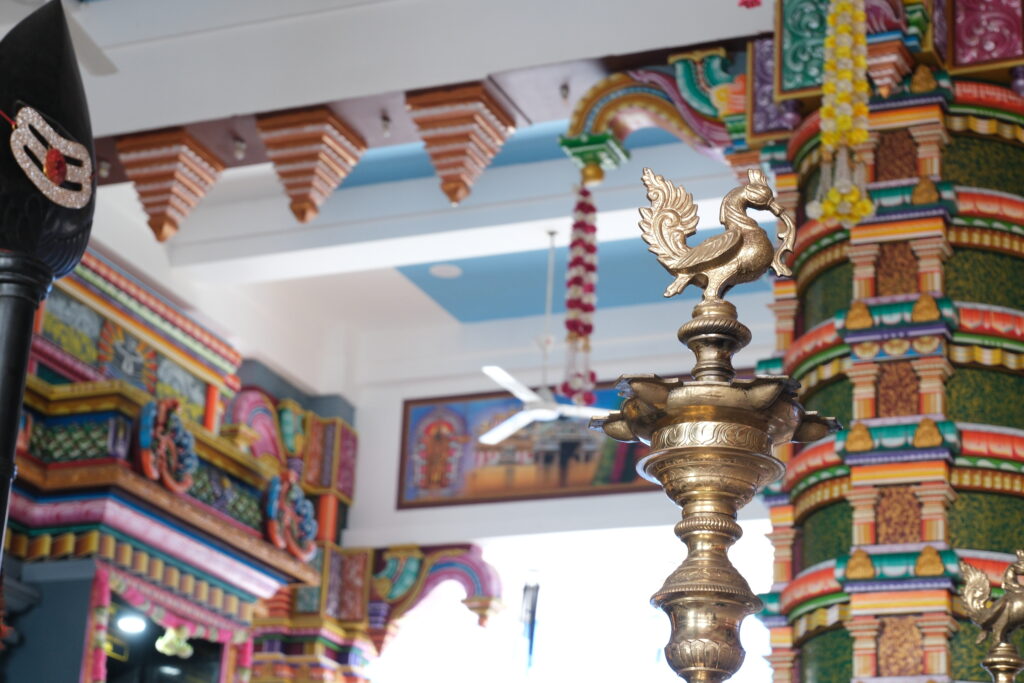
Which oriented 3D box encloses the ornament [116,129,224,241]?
[{"bbox_3d":[-1.596,-0.670,9.884,0.365,0.465,0.395,-6,-22,22],"label":"ornament"}]

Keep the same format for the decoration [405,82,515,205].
[{"bbox_3d":[-0.234,-0.809,9.318,0.365,0.465,0.395,-6,-22,22],"label":"decoration"}]

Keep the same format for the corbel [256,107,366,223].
[{"bbox_3d":[-0.918,-0.744,9.589,0.365,0.465,0.395,-6,-22,22],"label":"corbel"}]

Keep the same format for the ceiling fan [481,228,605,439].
[{"bbox_3d":[0.242,-0.094,11.367,1.140,1.090,1.120,3,-21,1],"label":"ceiling fan"}]

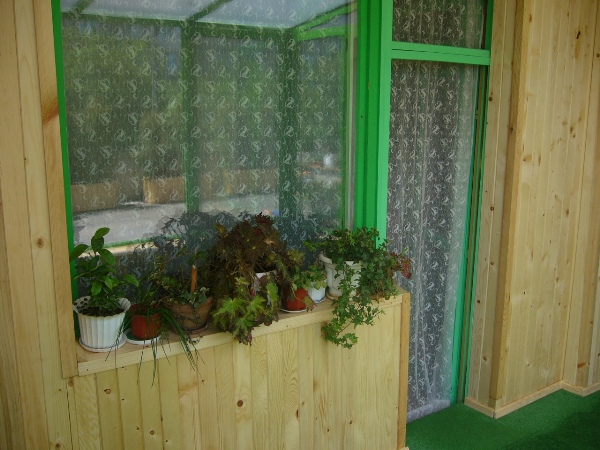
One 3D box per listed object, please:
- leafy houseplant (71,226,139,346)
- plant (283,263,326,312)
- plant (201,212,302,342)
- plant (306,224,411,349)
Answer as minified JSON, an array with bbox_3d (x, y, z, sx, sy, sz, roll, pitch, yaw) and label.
[{"bbox_3d":[-0.767,0.236,2.385,0.255,0.455,0.240,-6,12,-33],"label":"leafy houseplant"},{"bbox_3d":[0.018,0.284,2.895,0.230,0.200,0.170,-6,12,-33],"label":"plant"},{"bbox_3d":[-0.207,0.217,2.687,0.500,0.520,0.330,-6,12,-33],"label":"plant"},{"bbox_3d":[0.291,0.280,3.036,0.580,0.525,0.330,-6,12,-33],"label":"plant"}]

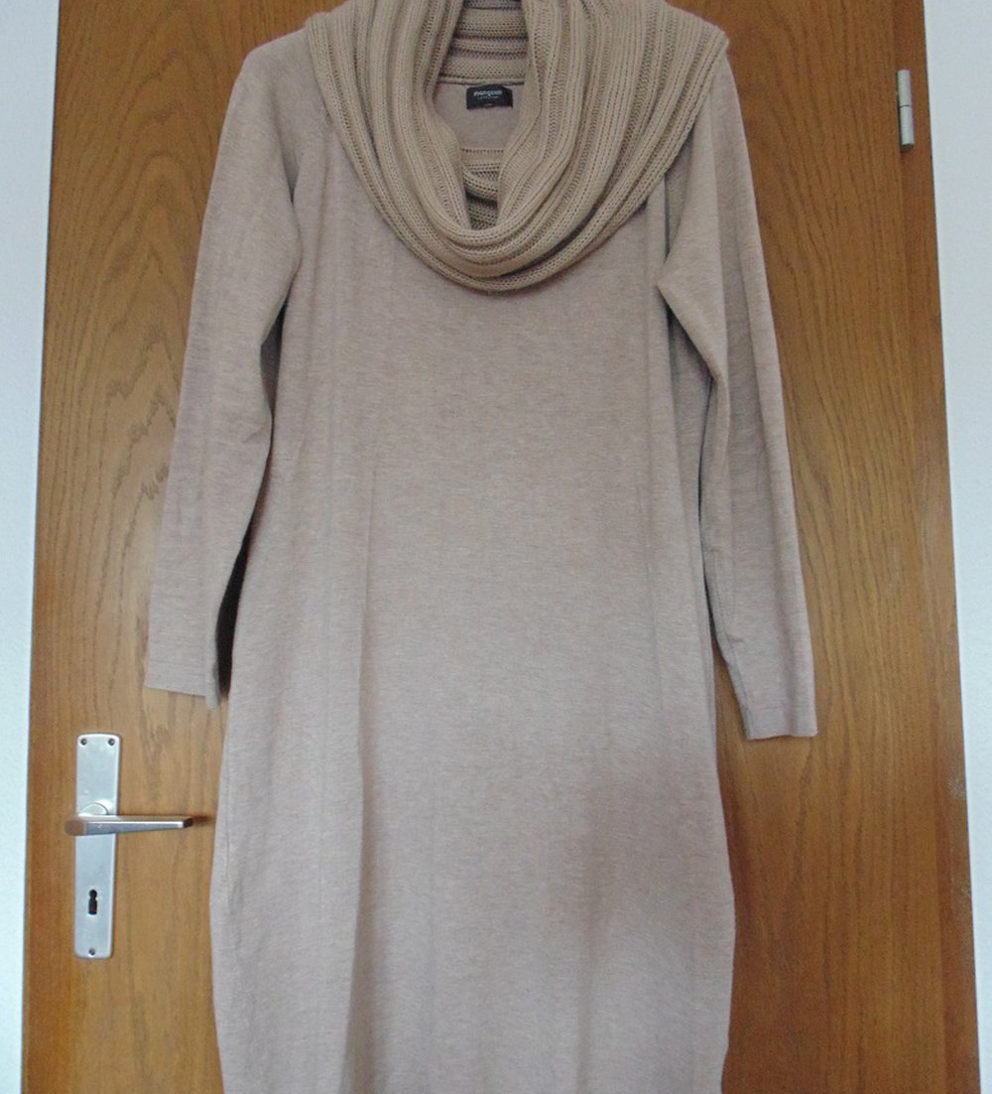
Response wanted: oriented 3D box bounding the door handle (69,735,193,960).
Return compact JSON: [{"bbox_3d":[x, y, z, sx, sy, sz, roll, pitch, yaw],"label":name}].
[{"bbox_3d":[-0.337,0.280,0.769,0.126,0.209,0.058,-1,-5,2],"label":"door handle"}]

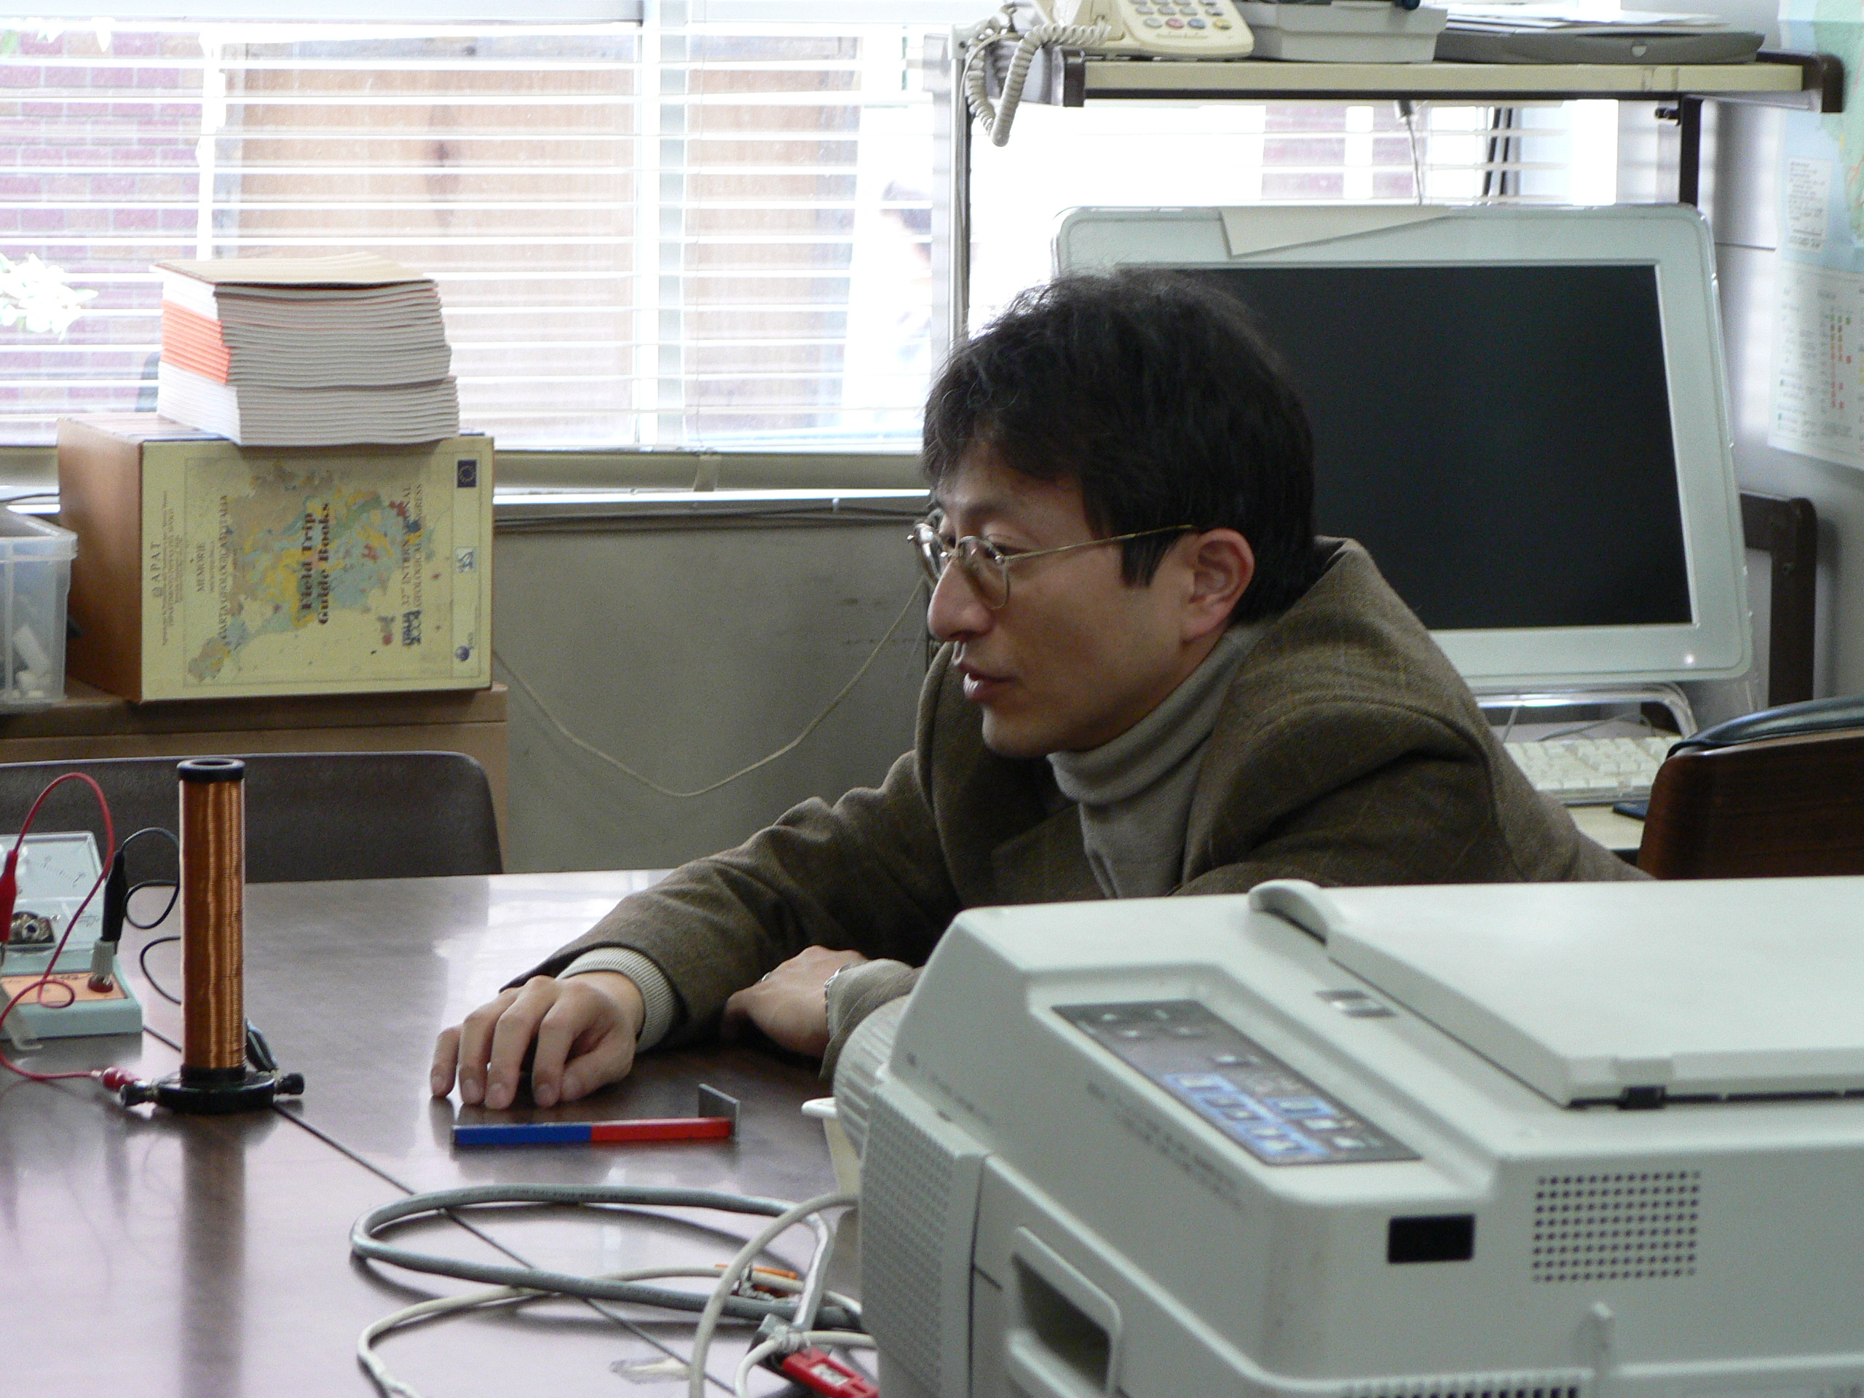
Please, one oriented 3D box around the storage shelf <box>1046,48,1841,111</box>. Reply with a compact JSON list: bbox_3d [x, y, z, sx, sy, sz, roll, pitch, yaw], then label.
[{"bbox_3d":[0.407,-0.542,5.820,0.715,0.049,0.280,-2,8,-18],"label":"storage shelf"}]

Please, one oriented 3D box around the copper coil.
[{"bbox_3d":[-0.406,0.125,3.770,0.038,0.177,0.038,1,7,0],"label":"copper coil"}]

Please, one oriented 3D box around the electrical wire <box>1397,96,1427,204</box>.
[{"bbox_3d":[0.428,-0.487,5.950,0.024,0.095,0.020,-2,8,-18],"label":"electrical wire"}]

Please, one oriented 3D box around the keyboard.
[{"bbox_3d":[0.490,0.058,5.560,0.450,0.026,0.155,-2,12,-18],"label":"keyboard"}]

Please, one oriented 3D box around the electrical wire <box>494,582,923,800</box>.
[{"bbox_3d":[-0.202,-0.007,6.030,0.410,0.190,0.020,-2,8,-18],"label":"electrical wire"}]

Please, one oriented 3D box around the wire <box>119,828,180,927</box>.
[{"bbox_3d":[-0.465,0.107,3.970,0.040,0.062,0.040,-2,8,-18],"label":"wire"}]

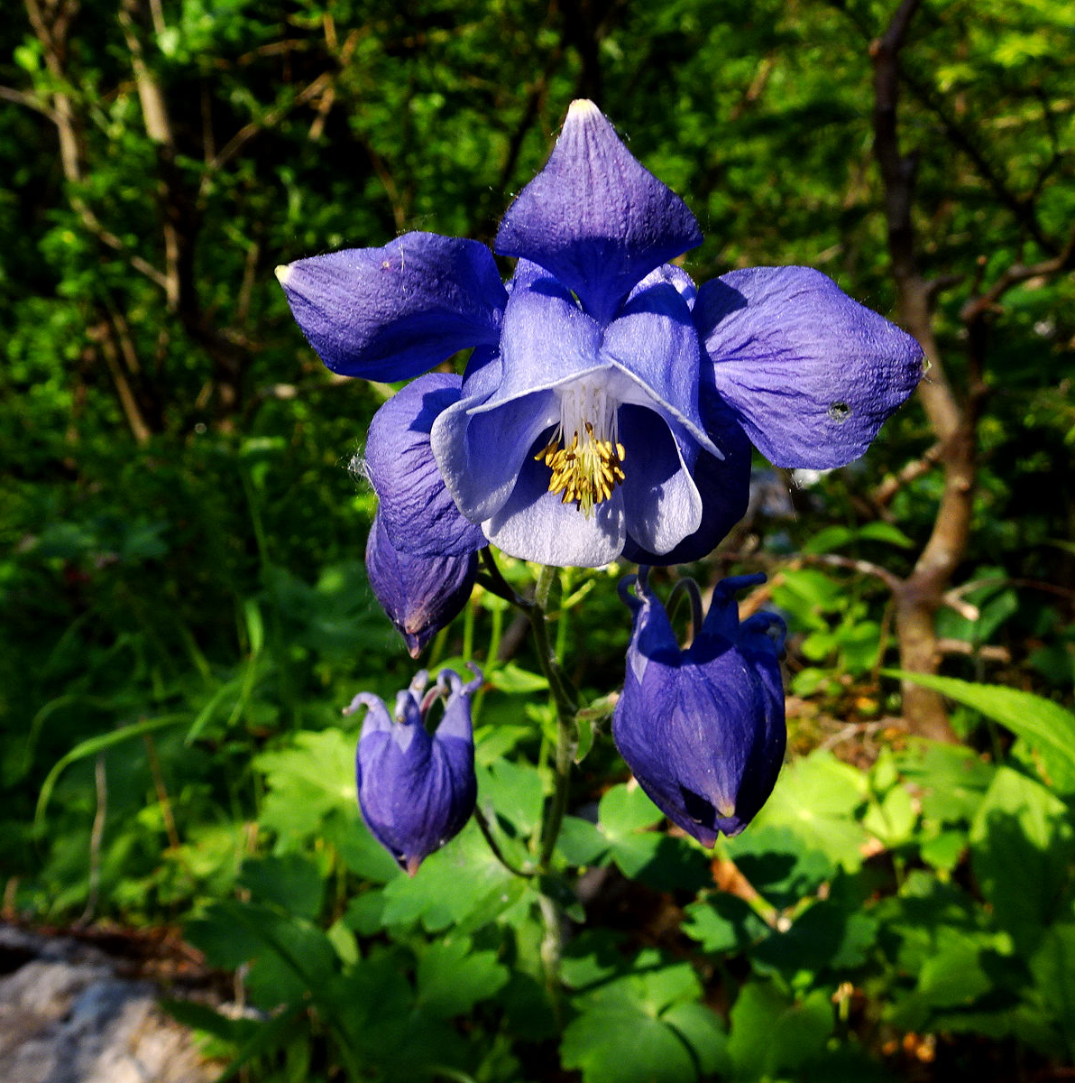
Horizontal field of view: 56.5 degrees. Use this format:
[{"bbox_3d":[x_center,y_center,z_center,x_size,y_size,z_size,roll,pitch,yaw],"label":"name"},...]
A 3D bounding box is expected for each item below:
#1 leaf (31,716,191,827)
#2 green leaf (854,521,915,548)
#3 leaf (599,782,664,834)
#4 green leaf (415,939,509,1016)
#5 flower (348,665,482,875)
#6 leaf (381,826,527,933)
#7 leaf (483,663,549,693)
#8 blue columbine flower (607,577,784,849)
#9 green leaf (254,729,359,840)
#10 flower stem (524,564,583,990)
[{"bbox_3d":[-0.265,0.142,0.620,0.095,0.068,0.035,0,13,0],"label":"leaf"},{"bbox_3d":[0.284,-0.006,0.820,0.051,0.012,0.026,16,36,8],"label":"green leaf"},{"bbox_3d":[0.035,0.096,0.360,0.026,0.007,0.025,4,42,5],"label":"leaf"},{"bbox_3d":[-0.020,0.116,0.265,0.026,0.016,0.022,0,13,0],"label":"green leaf"},{"bbox_3d":[-0.031,0.058,0.255,0.032,0.051,0.032,0,13,0],"label":"flower"},{"bbox_3d":[-0.029,0.115,0.345,0.052,0.012,0.047,0,38,0],"label":"leaf"},{"bbox_3d":[-0.007,0.044,0.320,0.021,0.009,0.015,0,13,0],"label":"leaf"},{"bbox_3d":[0.032,0.034,0.200,0.033,0.051,0.033,0,13,0],"label":"blue columbine flower"},{"bbox_3d":[-0.091,0.097,0.400,0.046,0.012,0.048,0,44,0],"label":"green leaf"},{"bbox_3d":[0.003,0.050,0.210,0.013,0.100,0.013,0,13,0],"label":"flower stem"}]

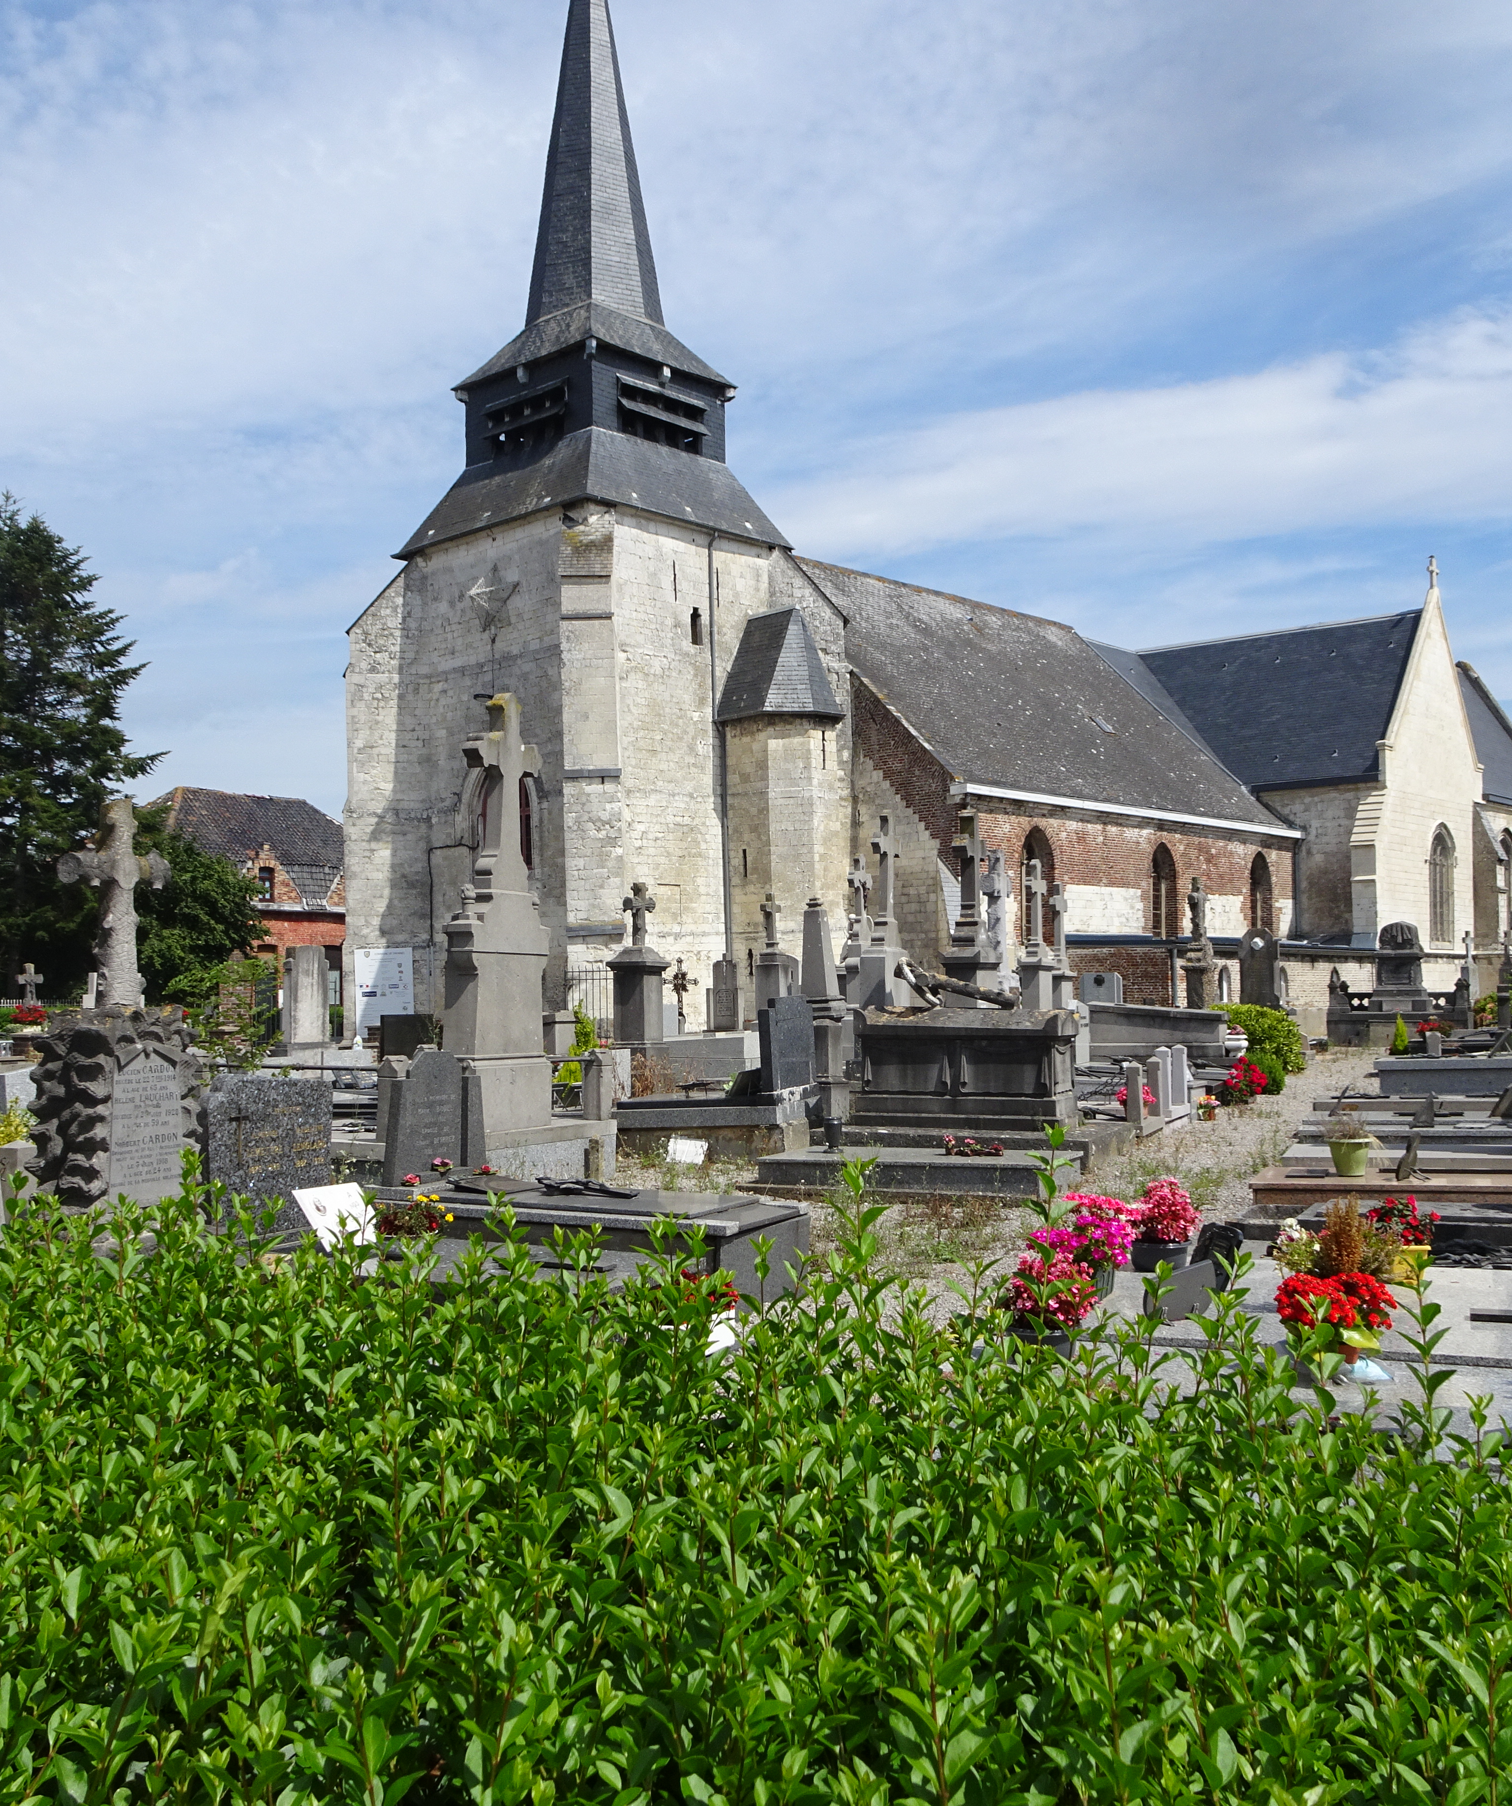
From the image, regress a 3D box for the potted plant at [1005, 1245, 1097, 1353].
[{"bbox_3d":[0.863,1.171,4.880,0.280,0.330,0.280,0,-2,0],"label":"potted plant"}]

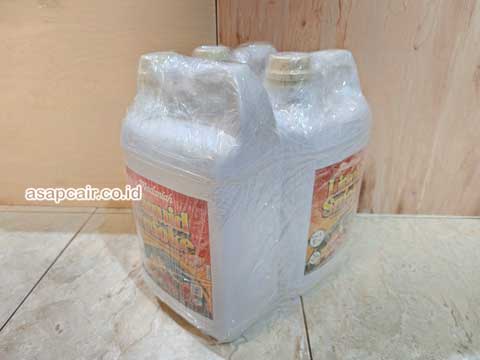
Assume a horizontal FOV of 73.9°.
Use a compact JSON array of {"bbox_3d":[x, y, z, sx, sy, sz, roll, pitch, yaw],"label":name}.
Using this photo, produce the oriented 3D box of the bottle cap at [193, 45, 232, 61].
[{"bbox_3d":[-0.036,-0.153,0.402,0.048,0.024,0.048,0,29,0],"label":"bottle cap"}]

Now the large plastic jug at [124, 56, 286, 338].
[{"bbox_3d":[-0.045,0.013,0.408,0.128,0.315,0.188,-24,36,-38],"label":"large plastic jug"}]

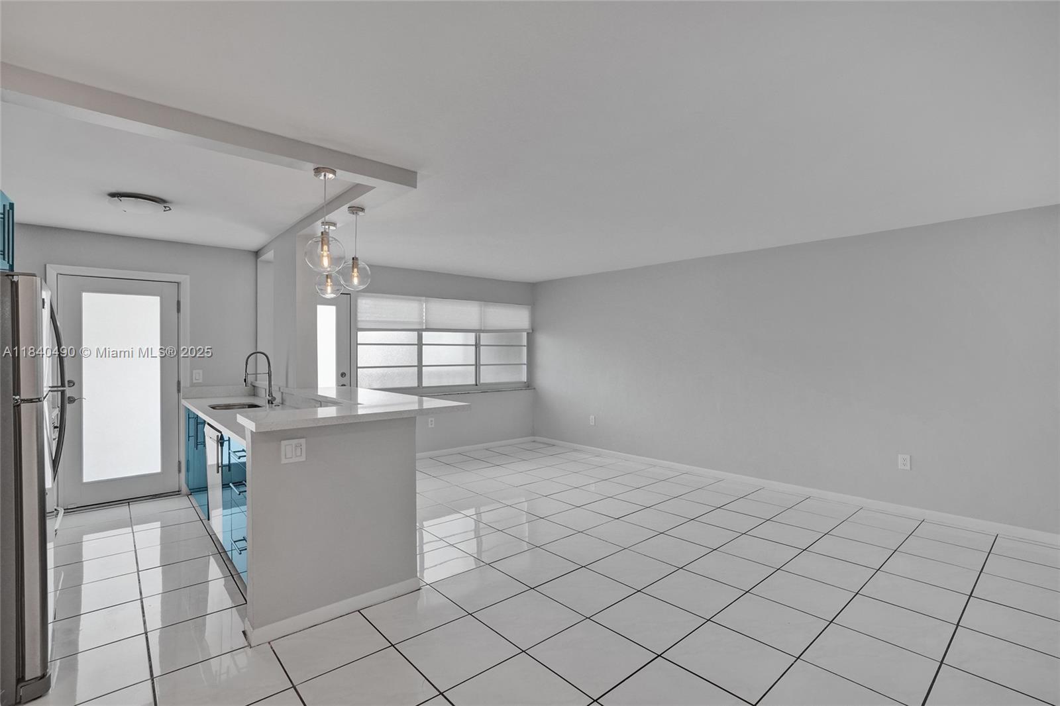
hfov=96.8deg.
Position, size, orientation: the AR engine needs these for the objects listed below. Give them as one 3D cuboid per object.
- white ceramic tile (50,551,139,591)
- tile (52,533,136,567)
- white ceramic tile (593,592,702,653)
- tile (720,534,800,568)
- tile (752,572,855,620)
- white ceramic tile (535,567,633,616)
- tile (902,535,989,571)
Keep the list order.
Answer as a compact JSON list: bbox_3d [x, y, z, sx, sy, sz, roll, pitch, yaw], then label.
[{"bbox_3d":[-2.833,1.414,3.047,0.445,0.010,0.445,0,-1,-41],"label":"white ceramic tile"},{"bbox_3d":[-3.106,1.404,3.354,0.427,0.010,0.427,0,0,-41],"label":"tile"},{"bbox_3d":[0.626,1.410,2.482,0.427,0.010,0.427,0,0,-41],"label":"white ceramic tile"},{"bbox_3d":[1.604,1.379,3.287,0.430,0.010,0.430,0,0,-41],"label":"tile"},{"bbox_3d":[1.598,1.412,2.763,0.445,0.010,0.445,0,-1,-41],"label":"tile"},{"bbox_3d":[0.330,1.408,2.790,0.427,0.010,0.427,0,0,-41],"label":"white ceramic tile"},{"bbox_3d":[2.851,1.379,3.250,0.430,0.010,0.430,0,0,-41],"label":"tile"}]

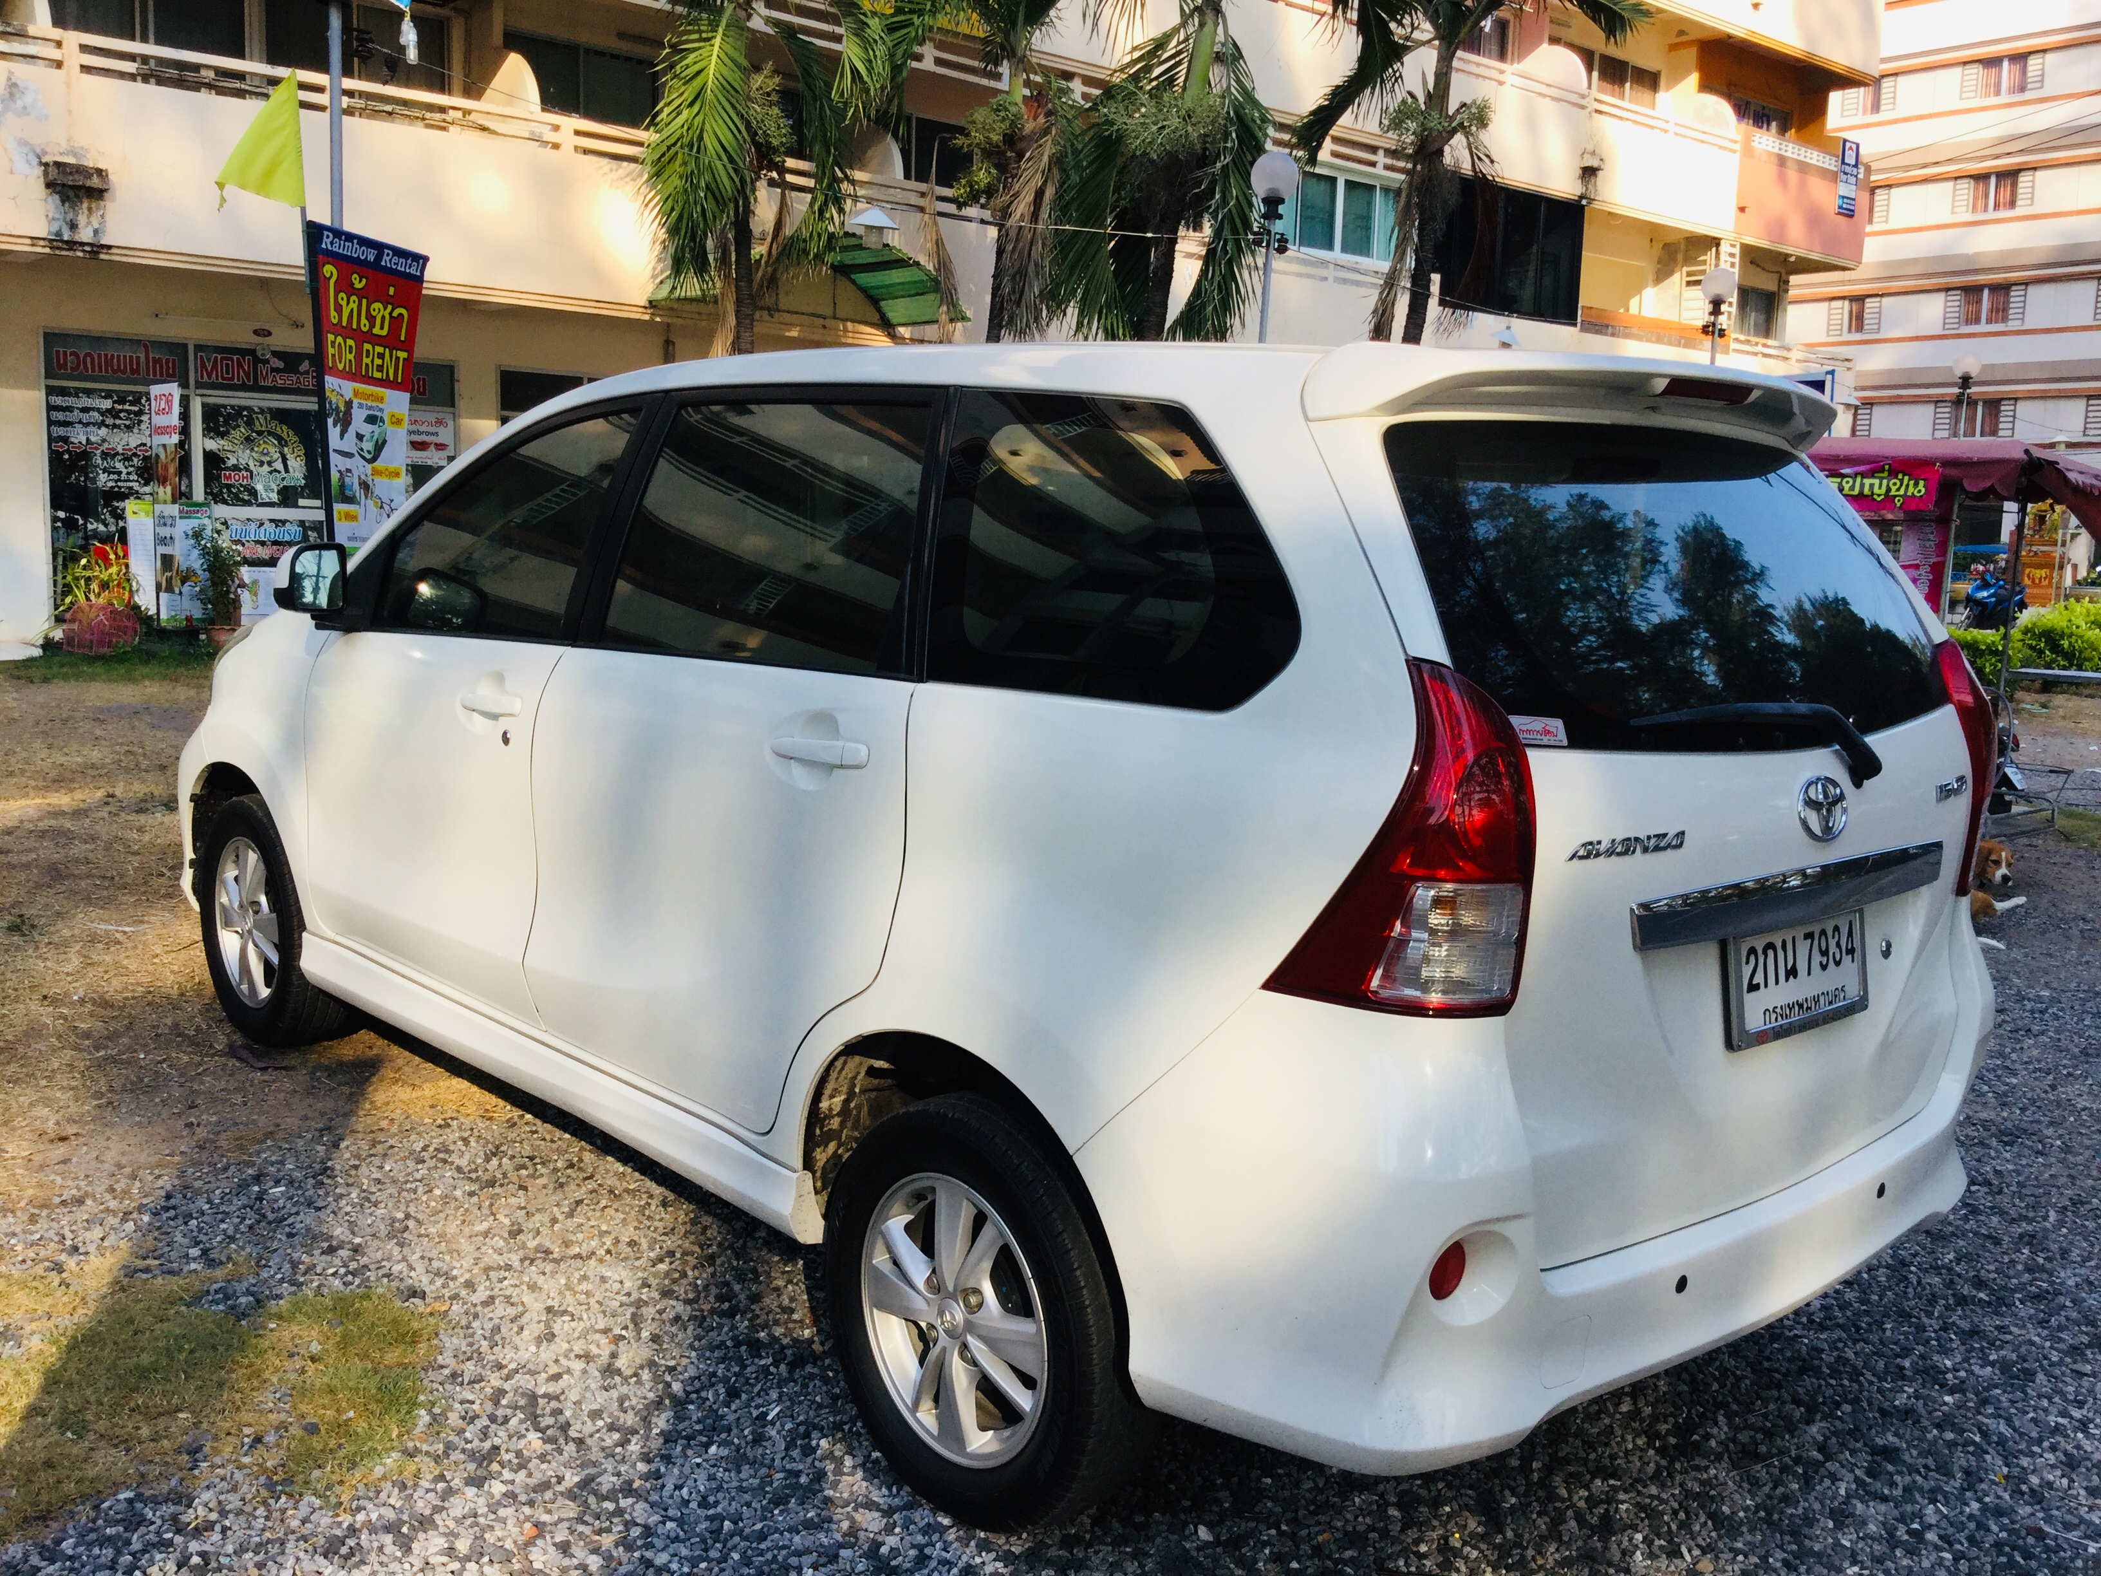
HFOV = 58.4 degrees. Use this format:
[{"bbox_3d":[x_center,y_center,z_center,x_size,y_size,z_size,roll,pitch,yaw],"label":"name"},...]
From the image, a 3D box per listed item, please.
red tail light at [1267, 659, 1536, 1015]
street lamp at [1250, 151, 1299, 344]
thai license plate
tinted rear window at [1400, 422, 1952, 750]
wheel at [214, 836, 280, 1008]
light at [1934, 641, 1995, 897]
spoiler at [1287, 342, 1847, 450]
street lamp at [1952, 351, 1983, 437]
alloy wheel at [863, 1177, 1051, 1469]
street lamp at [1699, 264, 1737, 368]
[{"bbox_3d":[0.414,0.051,2.130,0.220,0.410,0.270,-5,13,-43],"label":"red tail light"},{"bbox_3d":[1.338,-2.269,12.317,0.300,3.650,0.300,5,9,6],"label":"street lamp"},{"bbox_3d":[1.008,0.237,2.539,0.375,0.178,0.030,-5,5,-43],"label":"thai license plate"},{"bbox_3d":[0.901,-0.276,2.597,1.300,0.480,0.090,-5,-19,-43],"label":"tinted rear window"},{"bbox_3d":[-1.889,0.323,4.592,0.150,0.412,0.412,-5,13,-43],"label":"wheel"},{"bbox_3d":[1.430,-0.038,3.074,0.220,0.410,0.270,-5,13,-43],"label":"light"},{"bbox_3d":[0.817,-0.528,2.664,1.240,0.150,0.320,-5,13,-43],"label":"spoiler"},{"bbox_3d":[10.613,-3.296,22.266,0.300,3.640,0.300,8,10,25],"label":"street lamp"},{"bbox_3d":[-0.089,0.742,2.685,0.150,0.412,0.412,-5,13,-43],"label":"alloy wheel"},{"bbox_3d":[5.822,-2.787,16.974,0.300,3.740,0.300,7,10,19],"label":"street lamp"}]

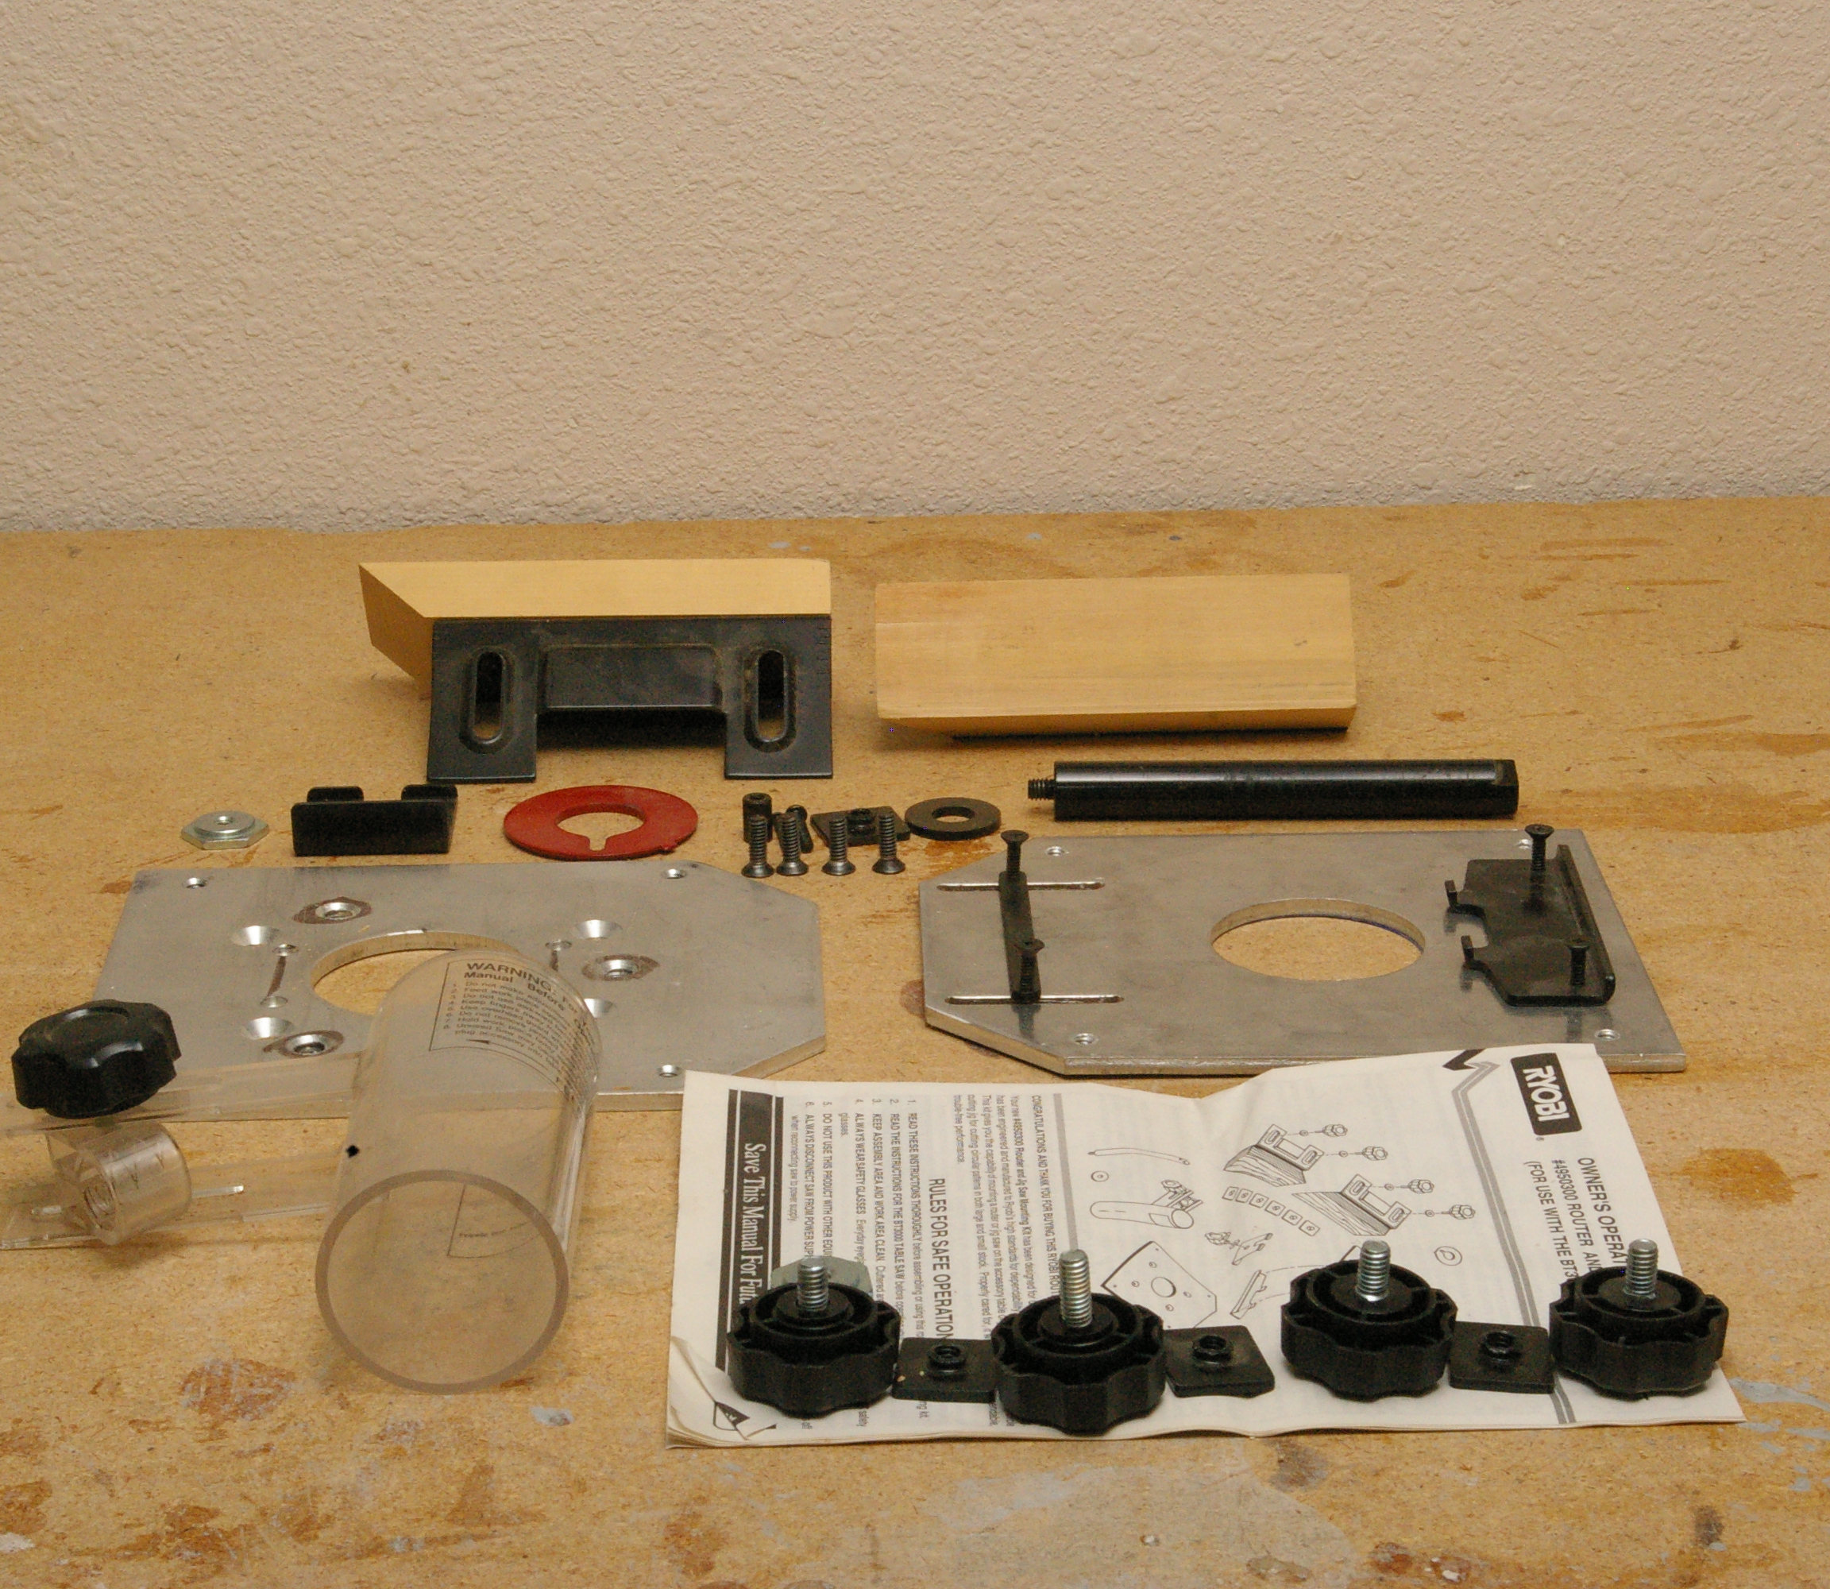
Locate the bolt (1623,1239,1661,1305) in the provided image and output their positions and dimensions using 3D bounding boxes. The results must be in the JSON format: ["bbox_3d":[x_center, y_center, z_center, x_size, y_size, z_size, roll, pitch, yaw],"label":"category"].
[{"bbox_3d":[0.192,0.126,1.117,0.008,0.015,0.008,0,21,0],"label":"bolt"}]

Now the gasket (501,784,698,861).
[{"bbox_3d":[-0.110,0.010,1.496,0.068,0.003,0.068,0,21,0],"label":"gasket"}]

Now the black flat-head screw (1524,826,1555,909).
[{"bbox_3d":[0.205,0.025,1.397,0.009,0.028,0.009,0,21,0],"label":"black flat-head screw"}]

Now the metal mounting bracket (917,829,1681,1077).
[{"bbox_3d":[0.118,0.050,1.383,0.231,0.006,0.188,-1,21,-1],"label":"metal mounting bracket"}]

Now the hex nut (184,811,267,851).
[{"bbox_3d":[-0.242,0.012,1.488,0.030,0.006,0.026,-3,21,-8],"label":"hex nut"}]

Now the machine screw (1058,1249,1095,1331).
[{"bbox_3d":[0.042,0.128,1.105,0.008,0.019,0.008,-4,21,1],"label":"machine screw"}]

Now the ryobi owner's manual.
[{"bbox_3d":[0.072,0.122,1.189,0.277,0.009,0.214,-1,21,-2],"label":"ryobi owner's manual"}]

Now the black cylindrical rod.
[{"bbox_3d":[0.127,-0.001,1.500,0.173,0.020,0.020,0,21,0],"label":"black cylindrical rod"}]

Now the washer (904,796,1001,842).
[{"bbox_3d":[0.014,0.009,1.497,0.034,0.004,0.034,0,21,0],"label":"washer"}]

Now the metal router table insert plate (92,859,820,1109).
[{"bbox_3d":[-0.145,0.061,1.356,0.231,0.006,0.188,-1,21,-2],"label":"metal router table insert plate"}]

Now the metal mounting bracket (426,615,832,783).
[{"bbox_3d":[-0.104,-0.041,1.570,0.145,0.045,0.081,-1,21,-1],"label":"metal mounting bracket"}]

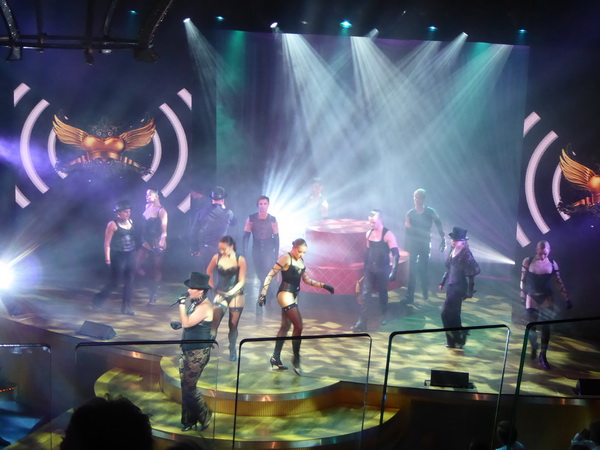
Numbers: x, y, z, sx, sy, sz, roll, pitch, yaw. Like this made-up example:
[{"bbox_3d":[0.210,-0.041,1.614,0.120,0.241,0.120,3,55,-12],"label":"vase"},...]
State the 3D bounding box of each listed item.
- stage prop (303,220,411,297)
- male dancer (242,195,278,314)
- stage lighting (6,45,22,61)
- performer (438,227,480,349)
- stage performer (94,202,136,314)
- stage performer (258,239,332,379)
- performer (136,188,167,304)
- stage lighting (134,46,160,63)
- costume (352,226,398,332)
[{"bbox_3d":[0.765,0.473,20.990,2.280,0.930,2.280,2,11,2],"label":"stage prop"},{"bbox_3d":[-0.559,0.528,17.834,0.540,1.810,0.420,2,11,0],"label":"male dancer"},{"bbox_3d":[-3.294,-1.990,14.000,0.200,0.220,0.200,0,11,-10],"label":"stage lighting"},{"bbox_3d":[2.246,0.874,17.209,0.420,1.725,0.500,-8,15,-41],"label":"performer"},{"bbox_3d":[-2.804,0.482,18.394,0.500,1.718,0.550,-6,14,-33],"label":"stage performer"},{"bbox_3d":[-0.046,1.035,15.575,0.800,1.680,0.700,-9,15,-44],"label":"stage performer"},{"bbox_3d":[-2.273,0.334,18.618,0.450,1.790,0.420,11,14,38],"label":"performer"},{"bbox_3d":[-1.518,-1.686,12.000,0.220,0.160,0.220,-2,12,-18],"label":"stage lighting"},{"bbox_3d":[1.123,0.747,17.779,0.600,1.500,0.580,8,12,29],"label":"costume"}]

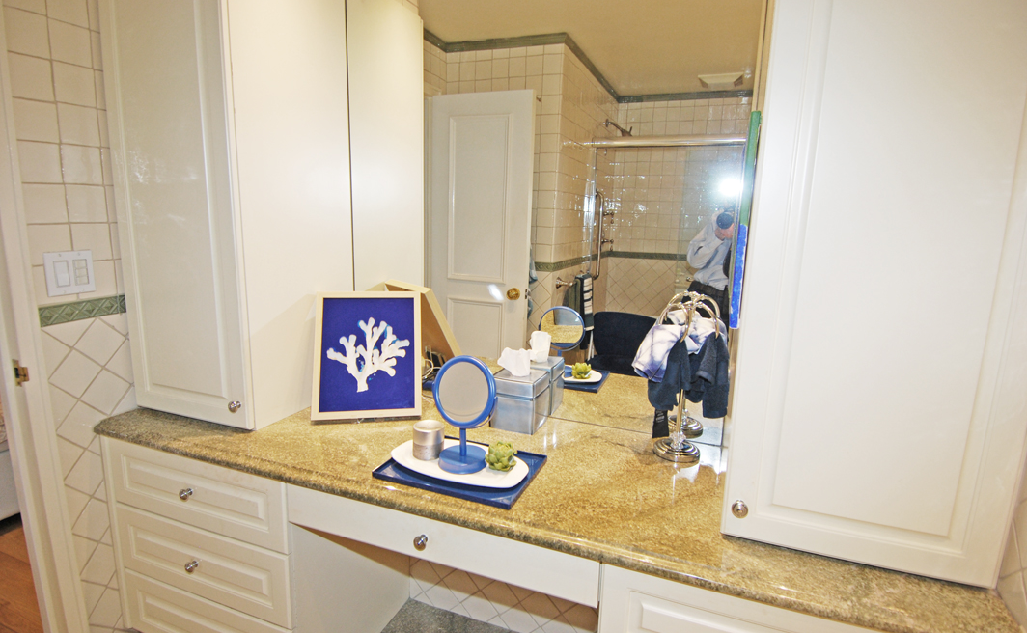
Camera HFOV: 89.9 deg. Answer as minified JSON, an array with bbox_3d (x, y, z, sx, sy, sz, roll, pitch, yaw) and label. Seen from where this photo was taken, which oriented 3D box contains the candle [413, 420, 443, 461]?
[{"bbox_3d":[-0.214,0.313,1.306,0.077,0.076,0.077,1,10,0],"label":"candle"}]

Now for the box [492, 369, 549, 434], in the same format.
[{"bbox_3d":[0.020,0.253,1.559,0.134,0.152,0.137,5,11,23],"label":"box"}]

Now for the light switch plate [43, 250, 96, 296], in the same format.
[{"bbox_3d":[-1.218,-0.120,1.417,0.010,0.115,0.114,5,11,21],"label":"light switch plate"}]

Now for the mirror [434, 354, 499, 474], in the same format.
[{"bbox_3d":[-0.122,0.230,1.244,0.180,0.267,0.120,6,11,27],"label":"mirror"}]

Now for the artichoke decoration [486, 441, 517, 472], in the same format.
[{"bbox_3d":[-0.029,0.335,1.240,0.077,0.064,0.077,1,10,0],"label":"artichoke decoration"}]

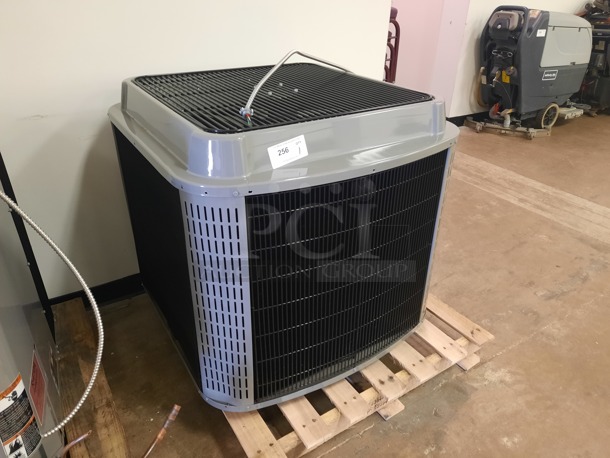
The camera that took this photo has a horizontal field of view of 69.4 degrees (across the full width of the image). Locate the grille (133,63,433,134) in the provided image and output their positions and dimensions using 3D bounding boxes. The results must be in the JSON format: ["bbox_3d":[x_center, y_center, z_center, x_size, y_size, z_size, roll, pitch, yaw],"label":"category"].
[{"bbox_3d":[-0.092,-0.441,1.412,0.735,0.030,0.735,-17,34,-29],"label":"grille"}]

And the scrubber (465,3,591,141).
[{"bbox_3d":[2.280,-1.512,4.207,1.320,1.080,0.600,-14,33,-26],"label":"scrubber"}]

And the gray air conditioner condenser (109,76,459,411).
[{"bbox_3d":[-0.099,-0.084,1.599,0.932,0.822,0.953,-16,33,-28],"label":"gray air conditioner condenser"}]

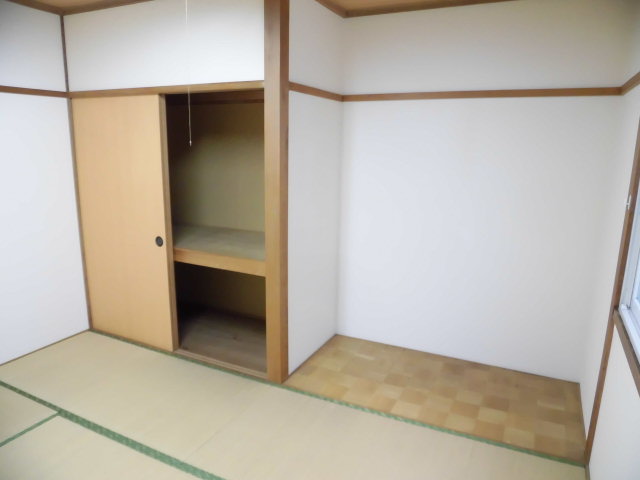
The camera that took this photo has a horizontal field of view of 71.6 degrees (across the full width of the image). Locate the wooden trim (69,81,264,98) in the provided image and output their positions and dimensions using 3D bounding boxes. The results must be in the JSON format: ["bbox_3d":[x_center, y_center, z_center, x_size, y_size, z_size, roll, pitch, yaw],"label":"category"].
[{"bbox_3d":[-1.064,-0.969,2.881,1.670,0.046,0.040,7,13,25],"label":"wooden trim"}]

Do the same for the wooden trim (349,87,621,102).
[{"bbox_3d":[0.928,-0.930,2.861,1.700,0.047,0.030,7,13,25],"label":"wooden trim"}]

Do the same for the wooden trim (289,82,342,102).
[{"bbox_3d":[-0.012,-0.947,2.878,0.030,0.046,0.785,7,13,25],"label":"wooden trim"}]

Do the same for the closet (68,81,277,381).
[{"bbox_3d":[-0.847,-0.143,3.414,1.780,1.820,0.865,7,13,25],"label":"closet"}]

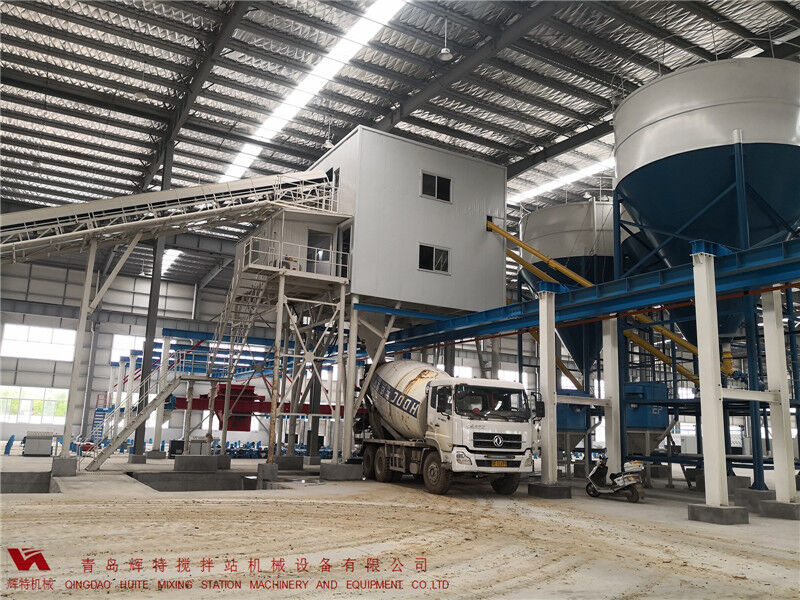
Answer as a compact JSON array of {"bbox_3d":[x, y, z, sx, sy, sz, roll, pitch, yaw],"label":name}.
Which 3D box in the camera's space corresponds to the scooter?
[{"bbox_3d":[5.822,4.847,16.923,0.680,1.110,1.820,10,-14,-34],"label":"scooter"}]

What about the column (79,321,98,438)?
[{"bbox_3d":[-23.146,5.946,46.717,0.420,9.265,0.500,9,-14,-30],"label":"column"}]

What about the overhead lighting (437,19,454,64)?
[{"bbox_3d":[1.482,-8.338,19.979,0.470,1.522,0.470,2,-12,0],"label":"overhead lighting"}]

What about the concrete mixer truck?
[{"bbox_3d":[0.864,3.910,20.243,2.500,3.980,8.900,7,-13,-22],"label":"concrete mixer truck"}]

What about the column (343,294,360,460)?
[{"bbox_3d":[-1.708,2.716,22.112,0.220,5.928,0.220,9,-14,-30],"label":"column"}]

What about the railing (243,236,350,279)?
[{"bbox_3d":[-3.555,-1.259,21.615,3.580,1.050,0.900,9,-14,-30],"label":"railing"}]

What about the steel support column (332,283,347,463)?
[{"bbox_3d":[-2.036,2.433,21.386,0.170,6.165,0.170,9,-14,-30],"label":"steel support column"}]

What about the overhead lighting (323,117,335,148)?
[{"bbox_3d":[-3.033,-7.170,26.619,0.470,1.385,0.470,2,-12,0],"label":"overhead lighting"}]

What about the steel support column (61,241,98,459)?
[{"bbox_3d":[-10.081,1.442,19.782,0.220,6.943,0.220,9,-14,-30],"label":"steel support column"}]

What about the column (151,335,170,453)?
[{"bbox_3d":[-11.549,4.512,30.340,0.320,5.628,0.320,9,-14,-30],"label":"column"}]

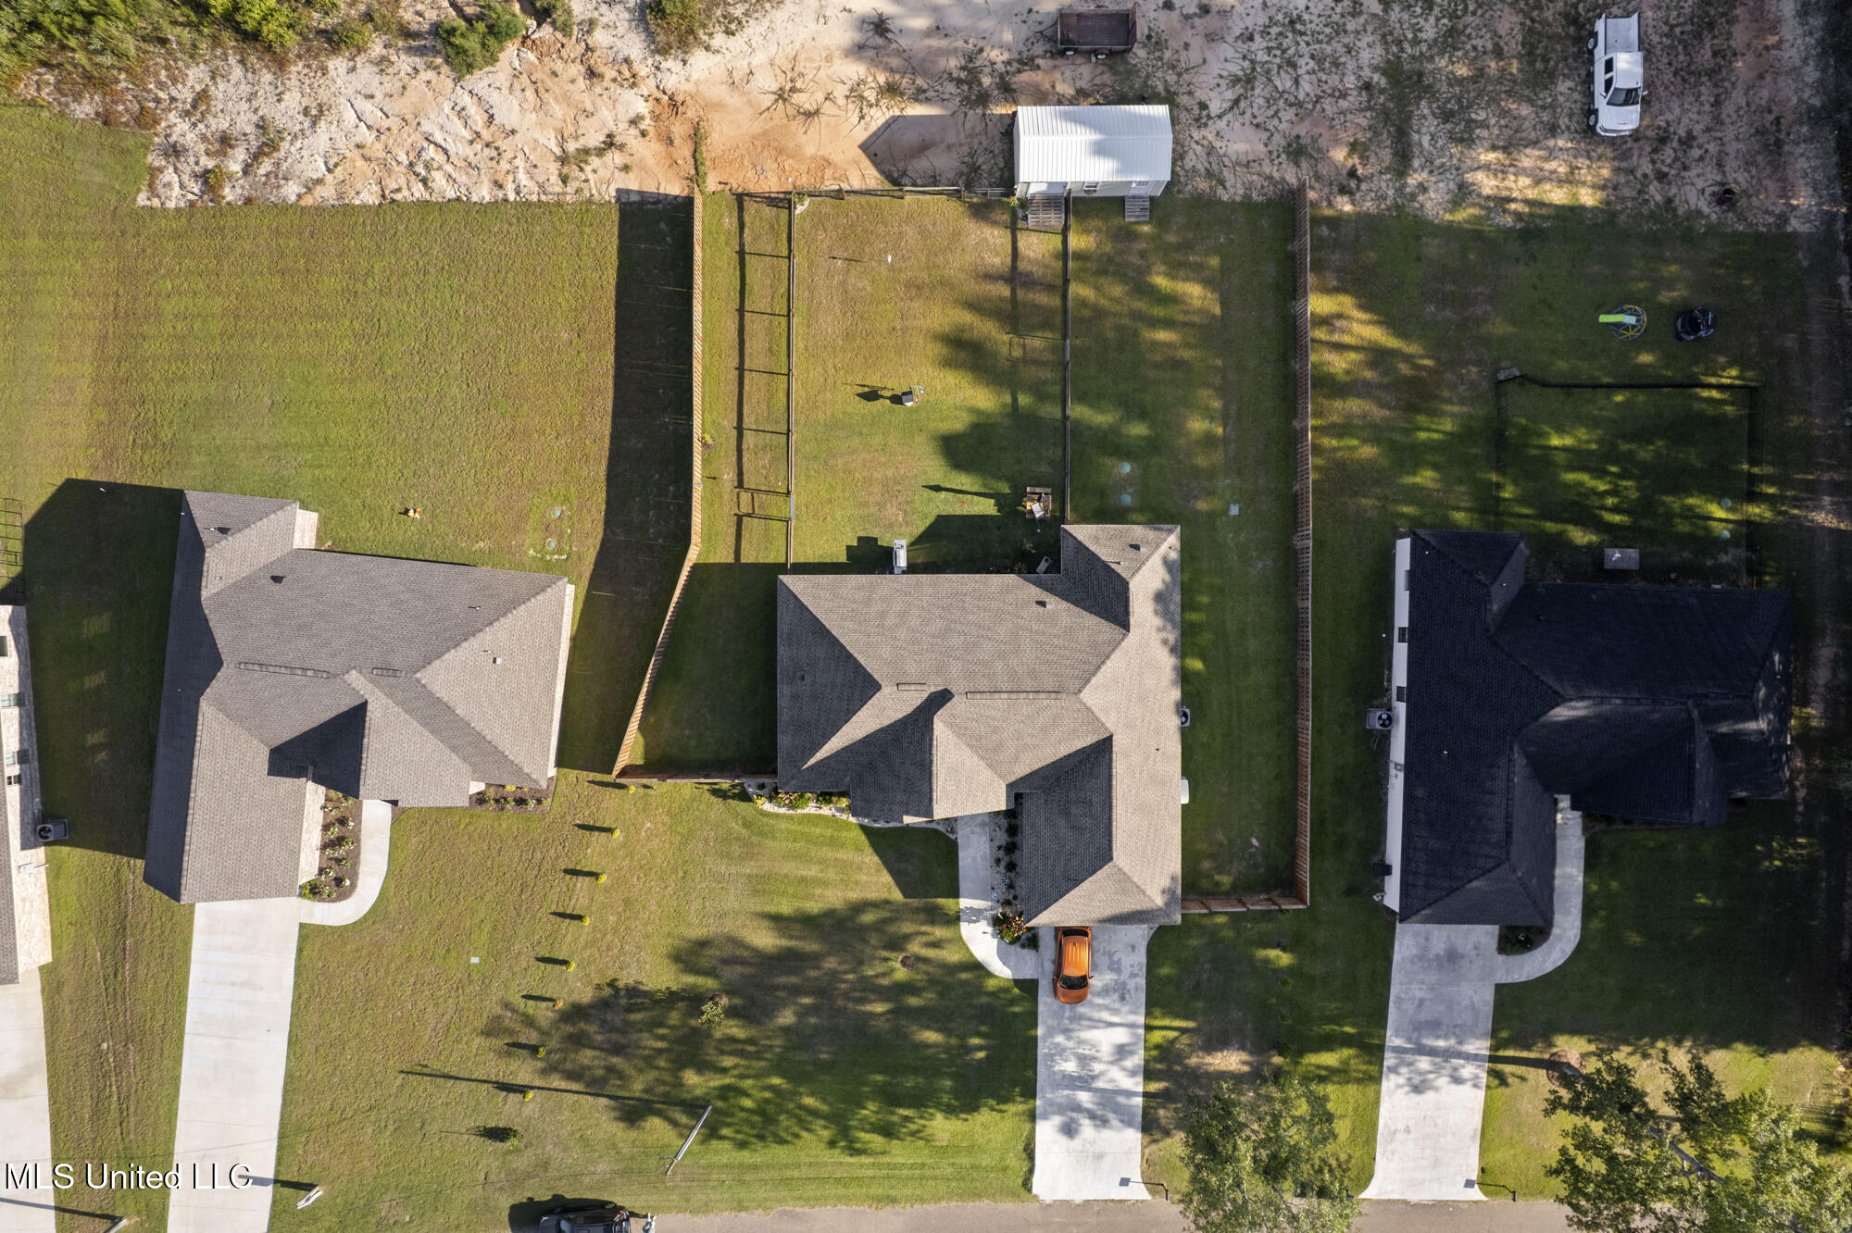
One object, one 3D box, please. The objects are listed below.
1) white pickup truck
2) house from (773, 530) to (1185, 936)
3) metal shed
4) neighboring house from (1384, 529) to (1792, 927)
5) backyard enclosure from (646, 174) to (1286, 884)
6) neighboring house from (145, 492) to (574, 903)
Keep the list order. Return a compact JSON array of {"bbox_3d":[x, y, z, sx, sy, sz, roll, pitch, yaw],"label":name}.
[{"bbox_3d":[34.049,-26.714,55.558,2.000,1.880,5.800,-1,90,0],"label":"white pickup truck"},{"bbox_3d":[2.597,5.194,53.279,19.200,6.400,19.000,0,90,0],"label":"house"},{"bbox_3d":[8.250,-23.150,56.400,7.450,3.300,3.650,0,90,1],"label":"metal shed"},{"bbox_3d":[31.947,5.333,53.279,18.600,6.400,18.800,1,90,0],"label":"neighboring house"},{"bbox_3d":[1.933,-3.469,55.509,33.500,2.000,35.200,0,90,0],"label":"backyard enclosure"},{"bbox_3d":[-26.932,4.292,53.279,18.700,6.400,18.700,6,90,0],"label":"neighboring house"}]

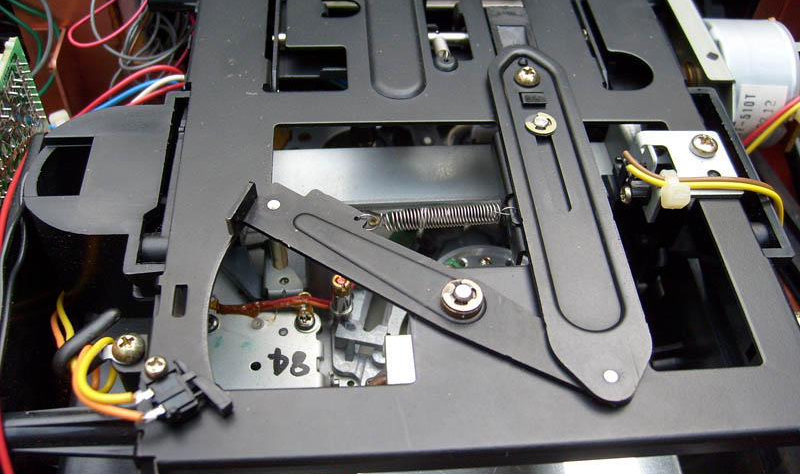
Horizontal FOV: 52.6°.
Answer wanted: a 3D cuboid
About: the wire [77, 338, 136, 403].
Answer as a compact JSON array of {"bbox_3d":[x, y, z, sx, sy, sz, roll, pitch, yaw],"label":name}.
[{"bbox_3d":[-0.049,0.023,0.133,0.009,0.007,0.013,-19,54,-18],"label":"wire"}]

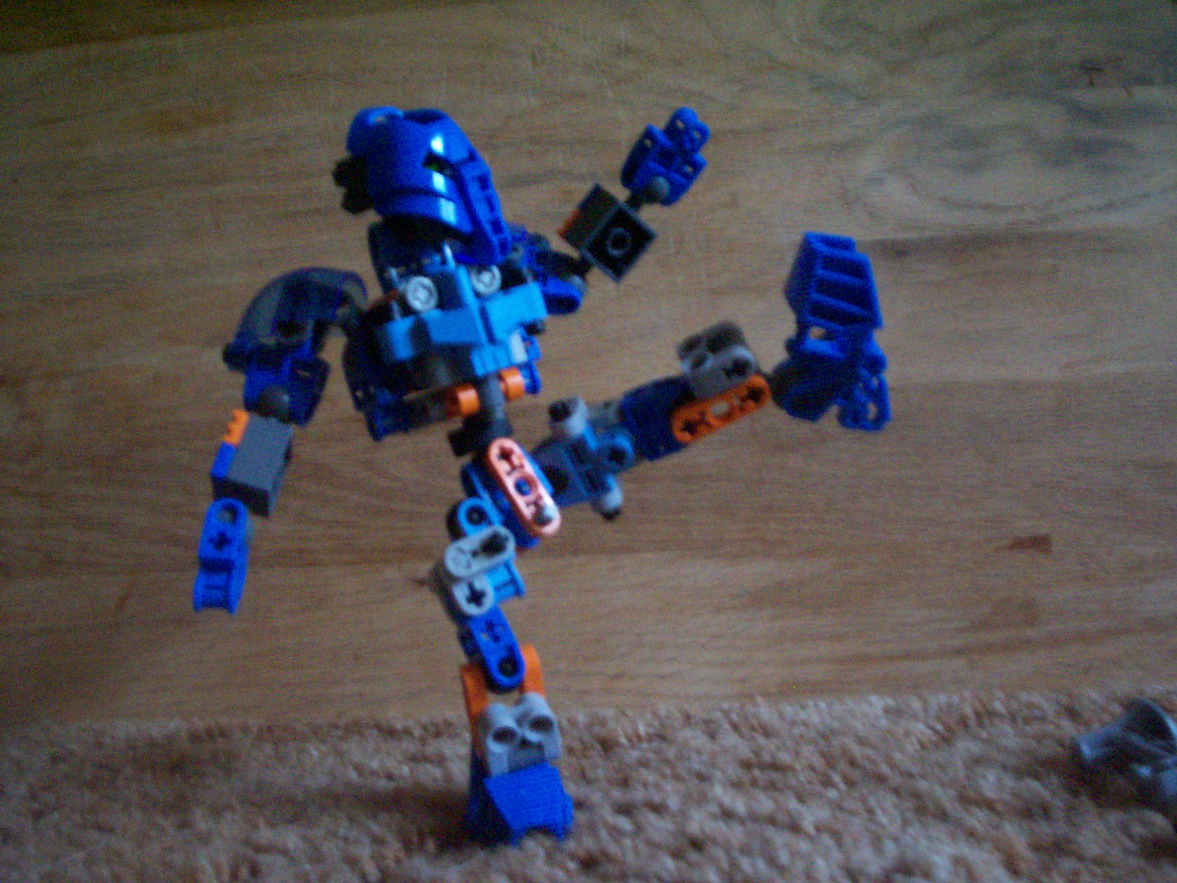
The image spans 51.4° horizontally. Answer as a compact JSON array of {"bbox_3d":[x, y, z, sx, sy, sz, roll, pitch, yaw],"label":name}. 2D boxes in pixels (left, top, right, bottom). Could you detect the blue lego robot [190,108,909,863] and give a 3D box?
[{"bbox_3d":[-0.011,0.003,0.273,0.144,0.167,0.098,-7,8,-28],"label":"blue lego robot"}]

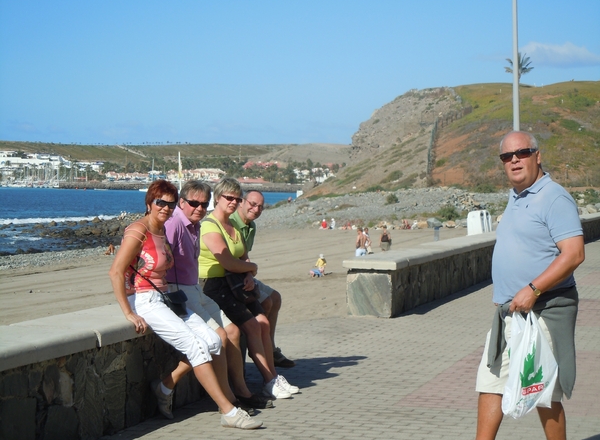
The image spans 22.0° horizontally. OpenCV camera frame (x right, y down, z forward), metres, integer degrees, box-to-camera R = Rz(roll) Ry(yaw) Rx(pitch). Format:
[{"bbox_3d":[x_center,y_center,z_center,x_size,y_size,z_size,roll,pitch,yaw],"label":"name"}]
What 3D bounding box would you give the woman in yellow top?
[{"bbox_3d":[-0.354,0.450,10.565,0.678,1.484,0.511,0,2,18],"label":"woman in yellow top"}]

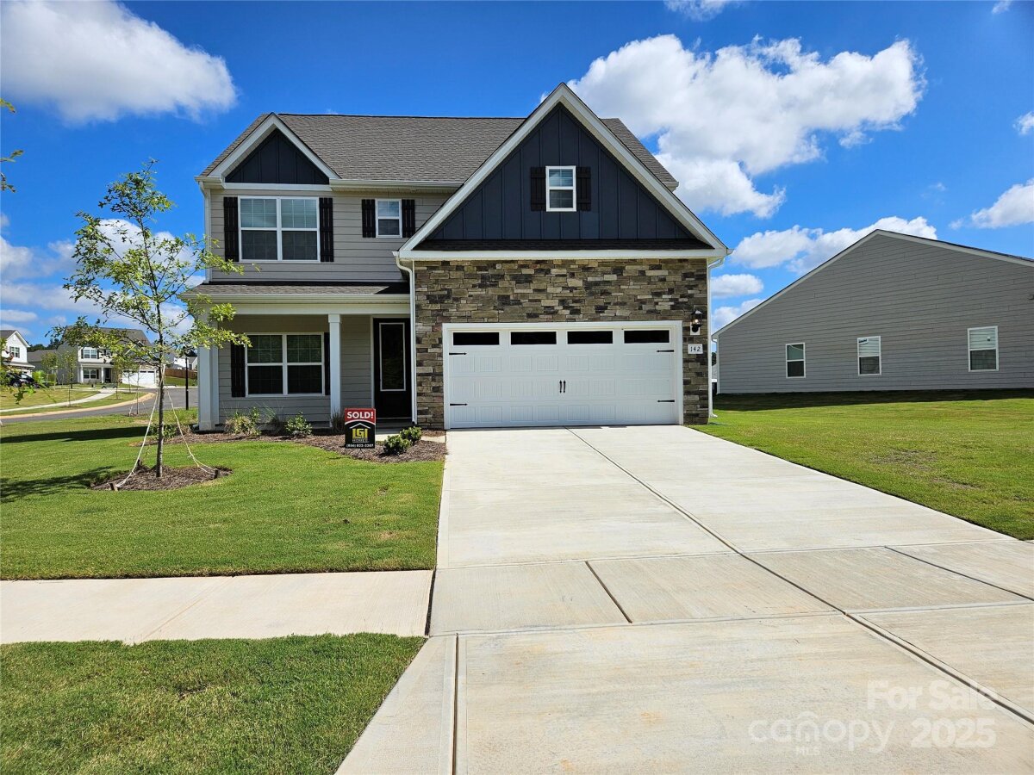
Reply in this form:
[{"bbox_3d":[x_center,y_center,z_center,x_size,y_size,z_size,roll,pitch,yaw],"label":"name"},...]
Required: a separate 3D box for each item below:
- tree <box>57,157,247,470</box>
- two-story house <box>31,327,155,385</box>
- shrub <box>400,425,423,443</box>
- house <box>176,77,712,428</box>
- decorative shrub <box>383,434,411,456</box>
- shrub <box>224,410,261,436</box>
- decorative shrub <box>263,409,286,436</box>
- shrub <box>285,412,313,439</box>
[{"bbox_3d":[-4.793,-0.895,9.055,2.433,4.114,2.300,-1,2,-5],"label":"tree"},{"bbox_3d":[-67.217,-5.127,112.000,13.000,9.300,11.600,1,2,43],"label":"two-story house"},{"bbox_3d":[-1.923,0.840,12.518,0.404,0.334,0.404,-1,2,-5],"label":"shrub"},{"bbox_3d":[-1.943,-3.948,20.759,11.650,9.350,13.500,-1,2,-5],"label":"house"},{"bbox_3d":[-1.927,0.903,11.014,0.437,0.330,0.437,-1,2,-5],"label":"decorative shrub"},{"bbox_3d":[-5.564,0.688,13.929,0.710,0.520,0.620,-1,2,-5],"label":"shrub"},{"bbox_3d":[-4.929,0.684,13.962,0.476,0.511,0.476,-1,2,-5],"label":"decorative shrub"},{"bbox_3d":[-4.292,0.719,13.498,0.528,0.474,0.528,-1,2,-5],"label":"shrub"}]

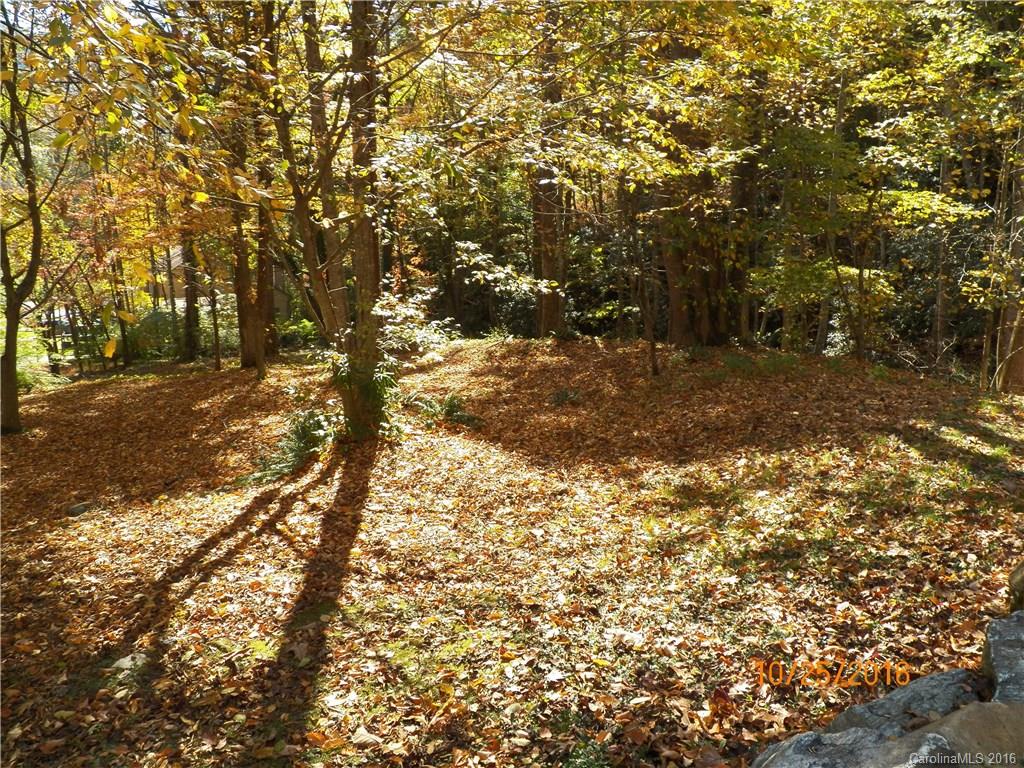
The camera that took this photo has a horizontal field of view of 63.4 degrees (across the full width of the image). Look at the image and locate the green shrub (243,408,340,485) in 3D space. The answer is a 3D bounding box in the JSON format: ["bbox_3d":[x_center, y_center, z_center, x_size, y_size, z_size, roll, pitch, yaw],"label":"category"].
[{"bbox_3d":[-2.449,0.694,9.200,1.050,0.600,0.900,0,7,0],"label":"green shrub"}]

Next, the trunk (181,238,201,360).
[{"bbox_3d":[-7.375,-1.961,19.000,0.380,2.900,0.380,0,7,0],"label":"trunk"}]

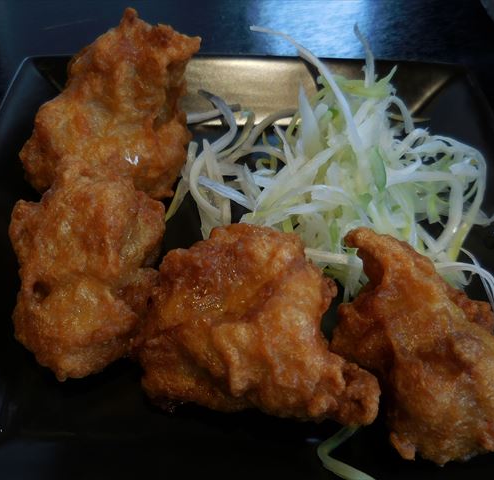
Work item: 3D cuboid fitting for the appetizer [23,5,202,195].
[{"bbox_3d":[-0.048,-0.048,0.238,0.055,0.047,0.080,15,53,10],"label":"appetizer"}]

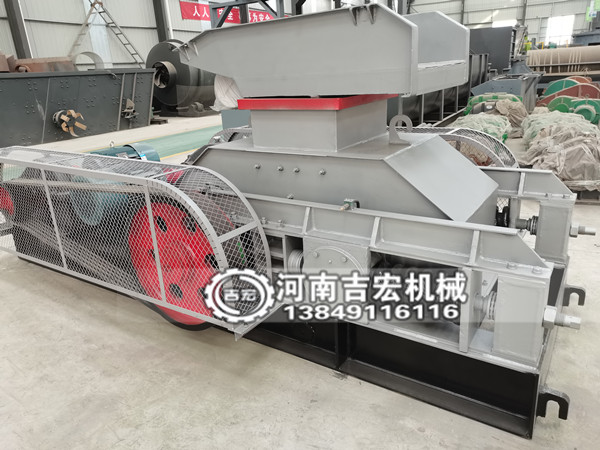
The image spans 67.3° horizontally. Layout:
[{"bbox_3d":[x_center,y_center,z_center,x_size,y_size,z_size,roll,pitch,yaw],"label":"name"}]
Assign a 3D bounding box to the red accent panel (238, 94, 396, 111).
[{"bbox_3d":[0.119,-0.671,2.381,0.585,0.051,0.678,9,24,33],"label":"red accent panel"}]

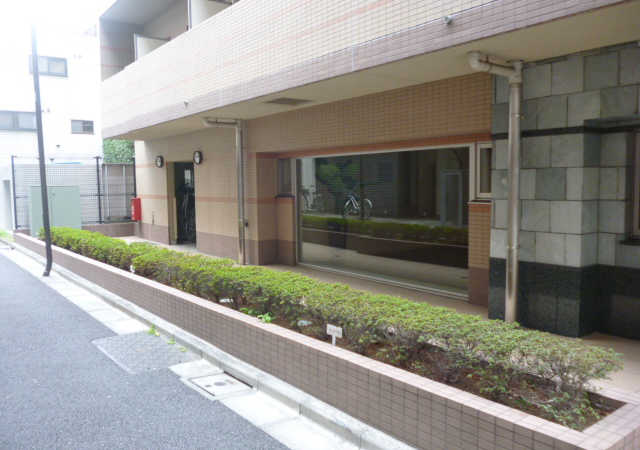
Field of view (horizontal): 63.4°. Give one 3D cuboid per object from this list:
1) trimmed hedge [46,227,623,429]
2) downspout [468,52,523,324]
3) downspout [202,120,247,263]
[{"bbox_3d":[-2.169,0.516,6.885,0.560,0.380,11.300,-5,6,-39],"label":"trimmed hedge"},{"bbox_3d":[1.667,-0.261,4.893,0.760,2.595,0.120,-5,6,-38],"label":"downspout"},{"bbox_3d":[-1.683,-0.555,9.143,0.770,2.595,0.125,-5,6,-38],"label":"downspout"}]

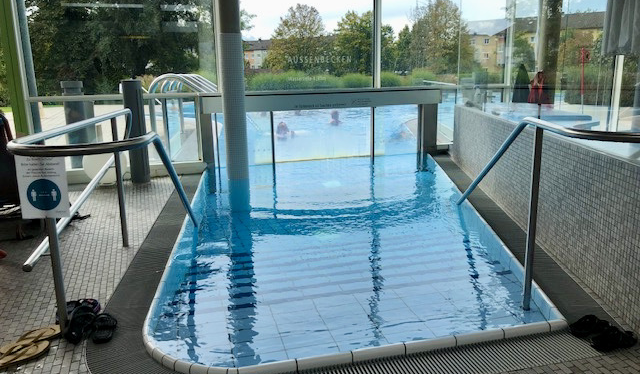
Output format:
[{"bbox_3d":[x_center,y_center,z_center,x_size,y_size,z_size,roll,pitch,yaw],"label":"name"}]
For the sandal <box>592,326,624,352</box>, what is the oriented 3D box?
[{"bbox_3d":[1.383,0.704,2.421,0.250,0.075,0.100,-6,13,-21],"label":"sandal"}]

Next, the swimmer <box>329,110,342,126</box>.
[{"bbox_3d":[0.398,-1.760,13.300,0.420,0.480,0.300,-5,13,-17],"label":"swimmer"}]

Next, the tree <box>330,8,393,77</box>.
[{"bbox_3d":[4.676,-14.951,56.136,6.970,7.980,6.500,-1,12,0],"label":"tree"}]

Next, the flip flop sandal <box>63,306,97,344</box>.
[{"bbox_3d":[-1.258,0.701,2.695,0.100,0.075,0.275,-4,12,-15],"label":"flip flop sandal"}]

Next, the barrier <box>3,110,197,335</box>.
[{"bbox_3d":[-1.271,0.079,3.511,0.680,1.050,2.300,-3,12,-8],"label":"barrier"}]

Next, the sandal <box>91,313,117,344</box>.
[{"bbox_3d":[-1.113,0.707,2.667,0.100,0.070,0.260,-5,13,-17],"label":"sandal"}]

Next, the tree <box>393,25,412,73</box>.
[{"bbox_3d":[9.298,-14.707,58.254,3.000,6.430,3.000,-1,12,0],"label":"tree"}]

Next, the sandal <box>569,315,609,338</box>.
[{"bbox_3d":[1.339,0.673,2.568,0.250,0.075,0.100,-7,13,-23],"label":"sandal"}]

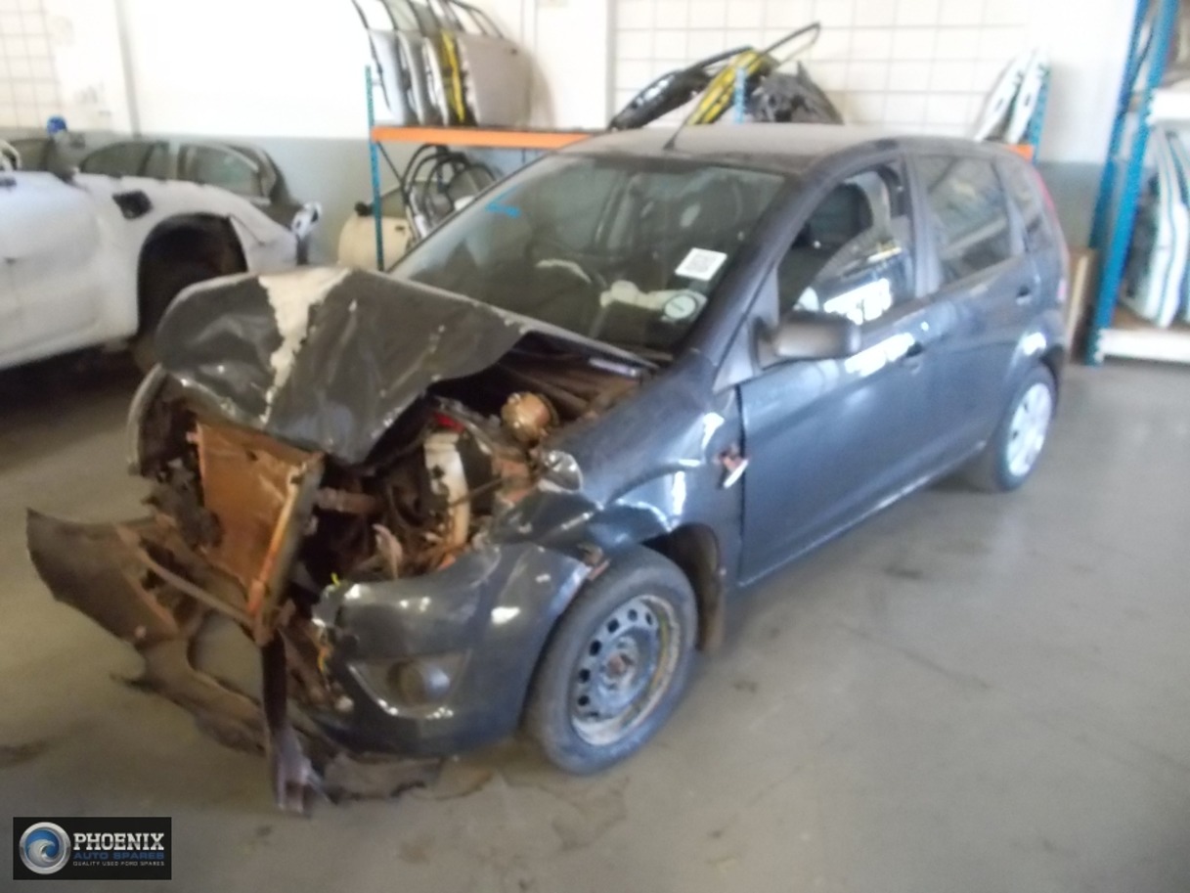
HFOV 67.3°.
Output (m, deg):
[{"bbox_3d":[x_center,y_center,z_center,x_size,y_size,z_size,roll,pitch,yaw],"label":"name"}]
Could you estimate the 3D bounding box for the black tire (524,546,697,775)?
[{"bbox_3d":[0.020,0.500,2.169,0.178,0.575,0.575,19,27,41],"label":"black tire"}]

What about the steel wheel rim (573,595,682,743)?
[{"bbox_3d":[0.045,0.509,2.147,0.120,0.390,0.390,19,27,41],"label":"steel wheel rim"}]

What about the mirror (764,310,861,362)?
[{"bbox_3d":[0.538,-0.273,2.198,0.140,0.150,0.230,-19,28,-41],"label":"mirror"}]

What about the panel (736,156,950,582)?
[{"bbox_3d":[0.674,-0.266,2.584,1.120,1.020,0.220,-19,28,-41],"label":"panel"}]

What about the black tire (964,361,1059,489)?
[{"bbox_3d":[1.765,-0.097,3.802,0.575,0.575,0.178,-19,28,-41],"label":"black tire"}]

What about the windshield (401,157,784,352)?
[{"bbox_3d":[-0.053,-0.685,2.748,1.320,0.140,0.780,20,59,42],"label":"windshield"}]

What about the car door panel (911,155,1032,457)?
[{"bbox_3d":[1.309,-0.485,3.169,0.860,1.000,0.220,-19,28,-41],"label":"car door panel"}]

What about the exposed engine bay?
[{"bbox_3d":[-0.692,0.208,2.460,1.080,0.840,1.500,-19,28,-41],"label":"exposed engine bay"}]

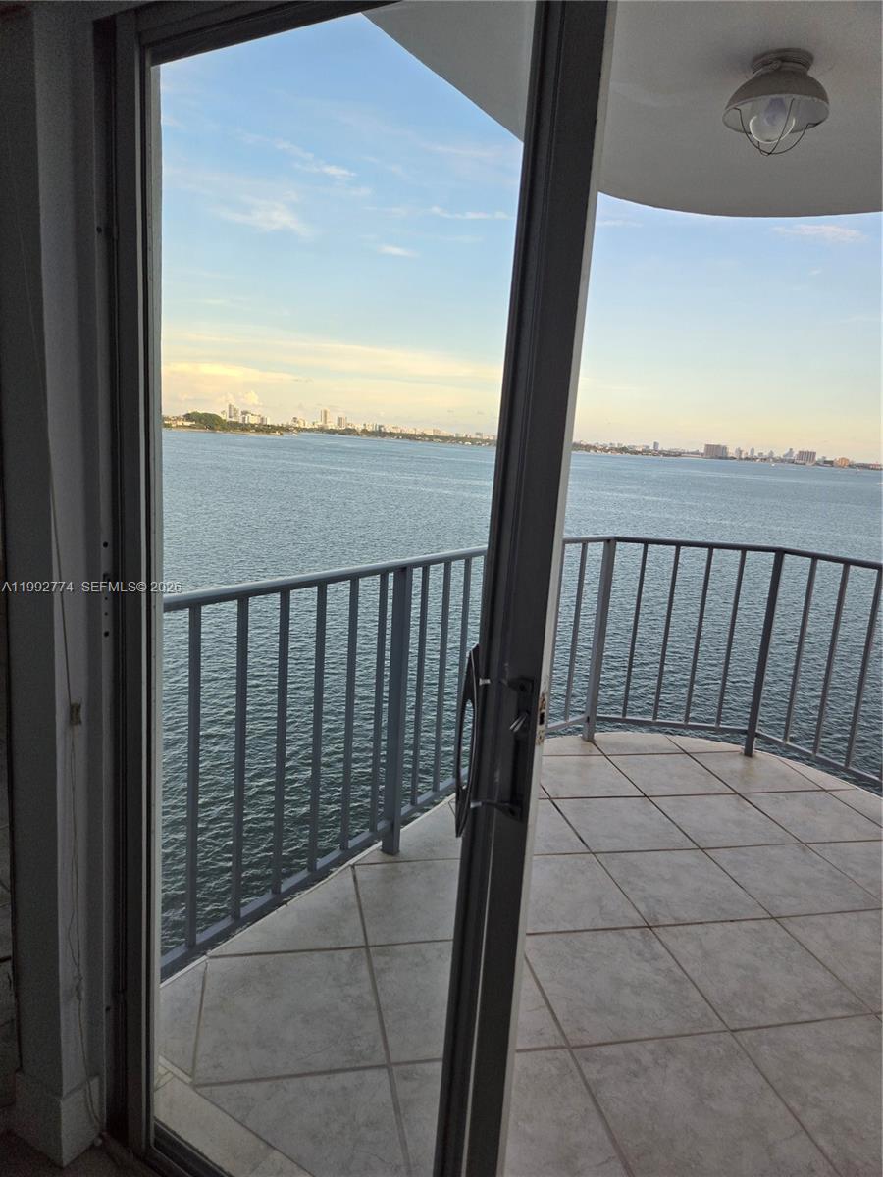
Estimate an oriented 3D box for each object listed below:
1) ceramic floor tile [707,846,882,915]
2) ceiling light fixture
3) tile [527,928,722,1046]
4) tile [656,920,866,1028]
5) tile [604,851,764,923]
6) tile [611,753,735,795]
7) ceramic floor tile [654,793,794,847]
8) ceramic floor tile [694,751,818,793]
[{"bbox_3d":[1.290,1.073,2.890,0.450,0.010,0.450,1,11,-13],"label":"ceramic floor tile"},{"bbox_3d":[0.985,-1.411,2.301,0.288,0.246,0.288,1,11,-13],"label":"ceiling light fixture"},{"bbox_3d":[0.498,1.131,2.252,0.450,0.010,0.450,1,11,-13],"label":"tile"},{"bbox_3d":[0.942,1.145,2.353,0.450,0.010,0.450,1,11,-13],"label":"tile"},{"bbox_3d":[0.846,1.059,2.790,0.450,0.010,0.450,1,11,-13],"label":"tile"},{"bbox_3d":[1.097,0.899,3.765,0.450,0.010,0.450,1,11,-13],"label":"tile"},{"bbox_3d":[1.194,0.986,3.328,0.450,0.010,0.450,1,11,-13],"label":"ceramic floor tile"},{"bbox_3d":[1.542,0.914,3.866,0.450,0.010,0.450,1,11,-13],"label":"ceramic floor tile"}]

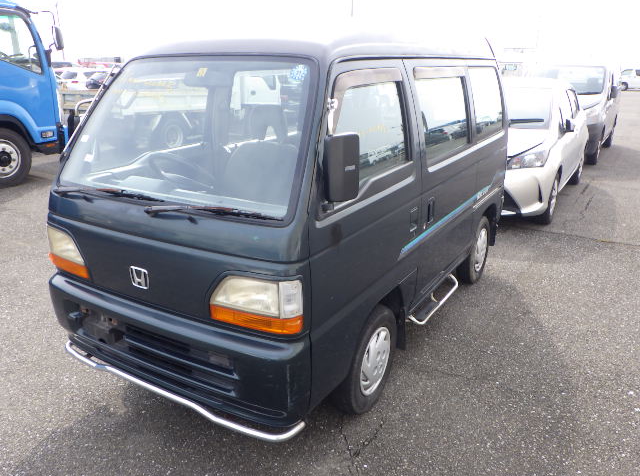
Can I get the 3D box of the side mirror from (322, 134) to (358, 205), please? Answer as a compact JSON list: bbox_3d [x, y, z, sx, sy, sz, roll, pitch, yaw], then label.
[{"bbox_3d":[0.074,-0.246,1.834,0.135,0.230,0.080,10,21,30],"label":"side mirror"}]

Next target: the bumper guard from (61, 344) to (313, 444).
[{"bbox_3d":[-0.689,0.622,2.266,1.350,0.085,0.220,10,21,30],"label":"bumper guard"}]

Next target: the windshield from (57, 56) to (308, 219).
[{"bbox_3d":[-0.585,-0.457,2.110,1.280,0.660,0.110,10,-13,30],"label":"windshield"}]

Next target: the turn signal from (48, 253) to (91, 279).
[{"bbox_3d":[-1.137,0.124,2.408,0.330,0.080,0.110,16,24,42],"label":"turn signal"}]

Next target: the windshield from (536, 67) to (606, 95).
[{"bbox_3d":[4.435,-2.852,9.356,1.300,0.140,0.720,10,64,30],"label":"windshield"}]

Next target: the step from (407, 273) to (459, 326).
[{"bbox_3d":[0.697,0.369,3.154,0.140,0.075,0.710,10,21,30],"label":"step"}]

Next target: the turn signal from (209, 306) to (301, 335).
[{"bbox_3d":[-0.234,0.287,1.877,0.330,0.080,0.110,5,19,18],"label":"turn signal"}]

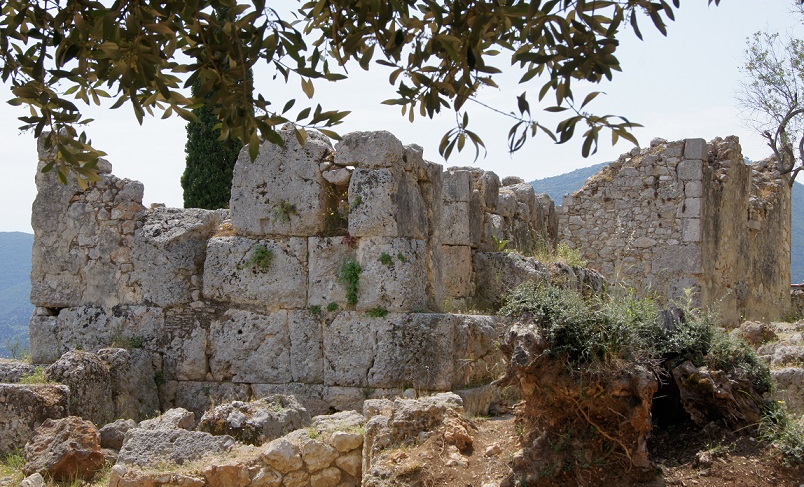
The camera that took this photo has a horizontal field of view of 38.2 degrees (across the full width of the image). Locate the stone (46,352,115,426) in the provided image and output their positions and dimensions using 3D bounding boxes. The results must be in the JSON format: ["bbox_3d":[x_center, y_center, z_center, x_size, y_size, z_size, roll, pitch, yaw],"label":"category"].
[{"bbox_3d":[-3.223,1.439,11.600,0.620,0.700,0.580,0,-1,11],"label":"stone"}]

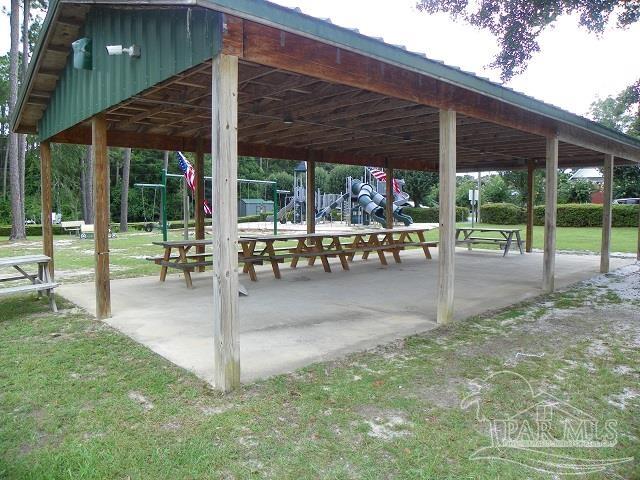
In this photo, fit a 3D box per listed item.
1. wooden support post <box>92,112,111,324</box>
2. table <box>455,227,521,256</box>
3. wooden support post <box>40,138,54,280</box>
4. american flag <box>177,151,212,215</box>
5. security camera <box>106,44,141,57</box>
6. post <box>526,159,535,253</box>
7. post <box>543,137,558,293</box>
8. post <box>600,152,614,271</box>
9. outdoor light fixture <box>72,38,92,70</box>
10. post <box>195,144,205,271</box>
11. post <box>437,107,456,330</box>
[{"bbox_3d":[-2.677,-0.272,5.897,0.145,2.570,0.145,-4,6,-42],"label":"wooden support post"},{"bbox_3d":[4.821,0.034,13.951,1.420,0.740,1.950,-4,6,-42],"label":"table"},{"bbox_3d":[-4.603,-0.427,8.156,0.145,2.560,0.145,-4,6,-42],"label":"wooden support post"},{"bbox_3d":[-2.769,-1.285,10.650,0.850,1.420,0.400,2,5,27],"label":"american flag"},{"bbox_3d":[-1.824,-1.757,4.462,0.300,0.115,0.095,-14,13,-41],"label":"security camera"},{"bbox_3d":[6.139,-0.907,14.036,0.145,2.660,0.145,-4,6,-42],"label":"post"},{"bbox_3d":[3.715,-0.411,7.741,0.145,2.517,0.145,-4,6,-42],"label":"post"},{"bbox_3d":[5.914,-0.535,9.889,0.145,2.517,0.145,-4,6,-42],"label":"post"},{"bbox_3d":[-2.818,-2.201,5.704,0.170,0.345,0.210,-4,6,-42],"label":"outdoor light fixture"},{"bbox_3d":[-2.549,-0.621,10.190,0.145,2.620,0.145,-4,6,-42],"label":"post"},{"bbox_3d":[1.487,-0.275,5.629,0.145,2.517,0.145,-4,6,-42],"label":"post"}]

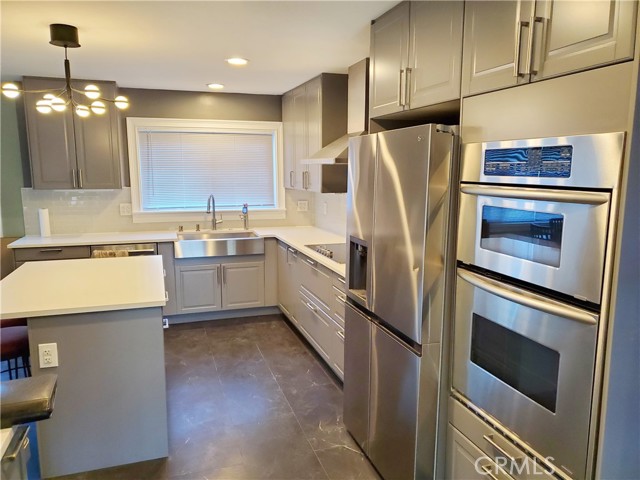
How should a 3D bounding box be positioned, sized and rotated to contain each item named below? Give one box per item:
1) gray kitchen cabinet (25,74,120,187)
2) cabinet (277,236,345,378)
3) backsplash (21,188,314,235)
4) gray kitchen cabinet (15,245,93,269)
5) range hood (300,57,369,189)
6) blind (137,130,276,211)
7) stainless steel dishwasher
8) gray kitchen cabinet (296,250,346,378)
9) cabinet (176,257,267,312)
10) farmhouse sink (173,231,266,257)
[{"bbox_3d":[-2.423,-1.032,4.818,0.780,1.040,0.385,-2,9,-18],"label":"gray kitchen cabinet"},{"bbox_3d":[0.173,0.512,4.261,0.615,0.775,2.220,-2,9,-18],"label":"cabinet"},{"bbox_3d":[-1.550,-0.341,5.409,3.110,0.510,0.025,-2,9,-18],"label":"backsplash"},{"bbox_3d":[-2.594,0.412,4.835,0.632,0.775,0.600,-2,9,-18],"label":"gray kitchen cabinet"},{"bbox_3d":[0.245,-1.034,4.006,0.550,0.790,0.890,-2,9,-18],"label":"range hood"},{"bbox_3d":[-1.246,-0.795,5.462,1.493,0.845,0.040,-2,9,-18],"label":"blind"},{"bbox_3d":[-1.996,0.416,5.022,0.606,0.820,0.590,-2,9,-18],"label":"stainless steel dishwasher"},{"bbox_3d":[0.299,0.568,3.885,0.615,0.775,1.420,-2,9,-18],"label":"gray kitchen cabinet"},{"bbox_3d":[-1.126,0.423,5.328,0.906,0.585,0.590,-2,9,-18],"label":"cabinet"},{"bbox_3d":[-1.103,0.062,5.212,0.910,0.225,0.520,-2,9,-18],"label":"farmhouse sink"}]

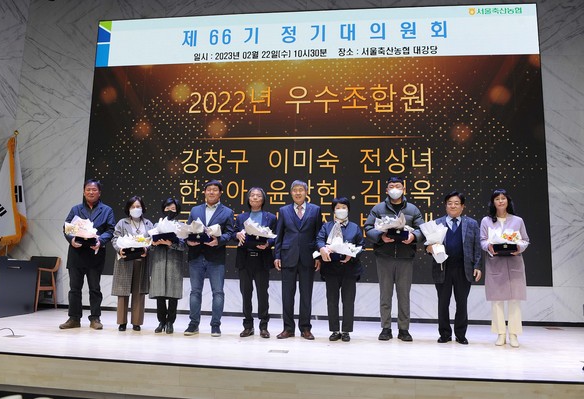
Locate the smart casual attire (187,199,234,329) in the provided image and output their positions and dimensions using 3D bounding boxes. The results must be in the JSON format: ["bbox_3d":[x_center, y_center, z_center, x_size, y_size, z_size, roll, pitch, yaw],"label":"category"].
[{"bbox_3d":[-0.912,0.738,5.216,0.480,1.360,0.360,1,-8,0],"label":"smart casual attire"}]

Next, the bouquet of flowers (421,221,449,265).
[{"bbox_3d":[1.487,0.459,4.865,0.260,0.450,0.200,-7,-2,11],"label":"bouquet of flowers"}]

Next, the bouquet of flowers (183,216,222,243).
[{"bbox_3d":[-0.980,0.325,5.050,0.380,0.240,0.250,1,-8,0],"label":"bouquet of flowers"}]

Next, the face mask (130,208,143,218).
[{"bbox_3d":[-1.802,0.162,5.403,0.140,0.110,0.085,2,-8,-8],"label":"face mask"}]

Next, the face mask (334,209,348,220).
[{"bbox_3d":[0.539,0.163,5.076,0.142,0.115,0.085,0,-8,6],"label":"face mask"}]

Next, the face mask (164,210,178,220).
[{"bbox_3d":[-1.373,0.182,5.315,0.140,0.110,0.085,2,-8,-6],"label":"face mask"}]

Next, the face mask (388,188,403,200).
[{"bbox_3d":[1.141,-0.055,5.139,0.150,0.125,0.090,0,-8,11],"label":"face mask"}]

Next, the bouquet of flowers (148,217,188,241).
[{"bbox_3d":[-1.356,0.319,5.121,0.390,0.240,0.250,2,-8,-2],"label":"bouquet of flowers"}]

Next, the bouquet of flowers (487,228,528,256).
[{"bbox_3d":[2.171,0.433,4.697,0.380,0.260,0.240,-1,-8,14],"label":"bouquet of flowers"}]

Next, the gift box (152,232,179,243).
[{"bbox_3d":[-1.389,0.417,5.121,0.250,0.100,0.170,2,-8,-2],"label":"gift box"}]

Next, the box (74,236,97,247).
[{"bbox_3d":[-2.321,0.472,5.241,0.235,0.100,0.170,2,-8,-5],"label":"box"}]

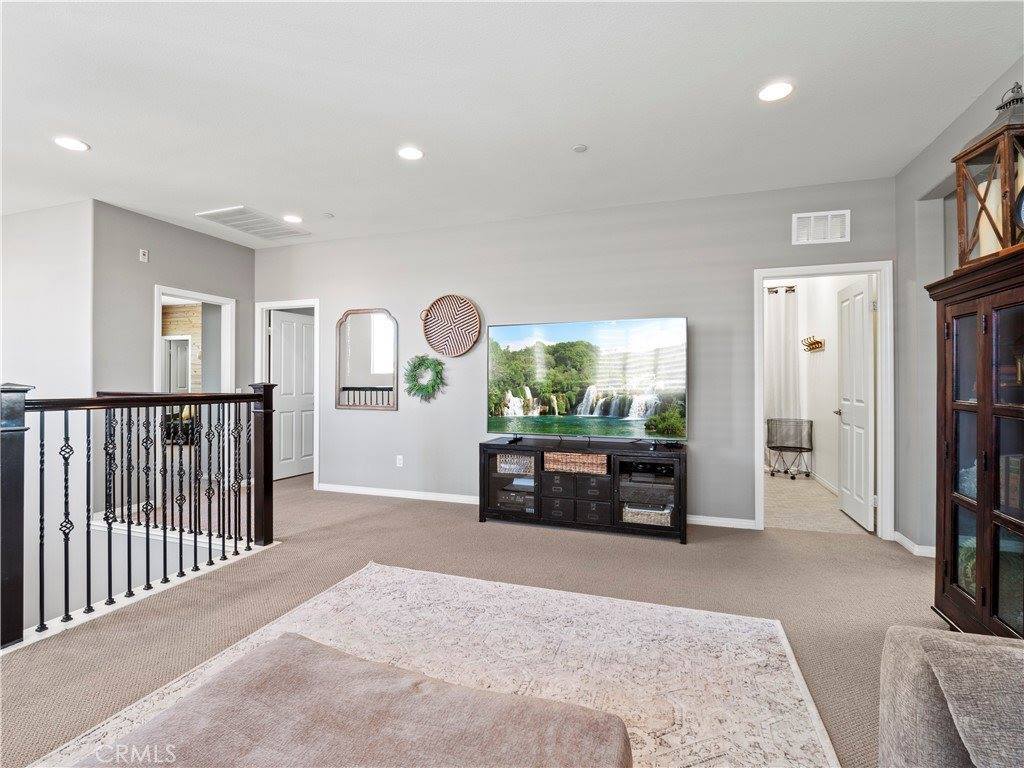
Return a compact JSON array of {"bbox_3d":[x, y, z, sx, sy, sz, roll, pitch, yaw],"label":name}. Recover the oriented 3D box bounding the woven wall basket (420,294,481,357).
[{"bbox_3d":[-0.615,-0.572,4.672,0.625,0.615,0.070,0,0,18],"label":"woven wall basket"}]

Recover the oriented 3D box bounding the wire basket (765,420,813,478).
[{"bbox_3d":[3.557,0.827,6.063,0.510,0.730,0.490,0,0,18],"label":"wire basket"}]

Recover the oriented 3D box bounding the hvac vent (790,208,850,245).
[{"bbox_3d":[2.424,-1.225,3.702,0.390,0.245,0.025,0,0,18],"label":"hvac vent"}]

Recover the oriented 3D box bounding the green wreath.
[{"bbox_3d":[-0.876,-0.058,4.748,0.465,0.465,0.090,0,0,18],"label":"green wreath"}]

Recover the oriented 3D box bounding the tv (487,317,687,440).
[{"bbox_3d":[0.589,-0.038,3.985,1.675,0.965,0.070,0,0,18],"label":"tv"}]

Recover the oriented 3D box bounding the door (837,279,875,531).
[{"bbox_3d":[2.972,0.164,4.097,0.042,2.030,0.765,0,0,20],"label":"door"}]

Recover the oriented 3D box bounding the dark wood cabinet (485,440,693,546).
[{"bbox_3d":[0.590,0.848,4.017,1.655,0.672,0.500,0,0,18],"label":"dark wood cabinet"}]

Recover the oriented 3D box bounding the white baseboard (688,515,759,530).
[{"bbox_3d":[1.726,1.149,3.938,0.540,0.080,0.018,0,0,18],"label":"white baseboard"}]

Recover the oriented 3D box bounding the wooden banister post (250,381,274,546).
[{"bbox_3d":[-1.823,0.586,3.478,0.130,1.180,0.130,0,0,18],"label":"wooden banister post"}]

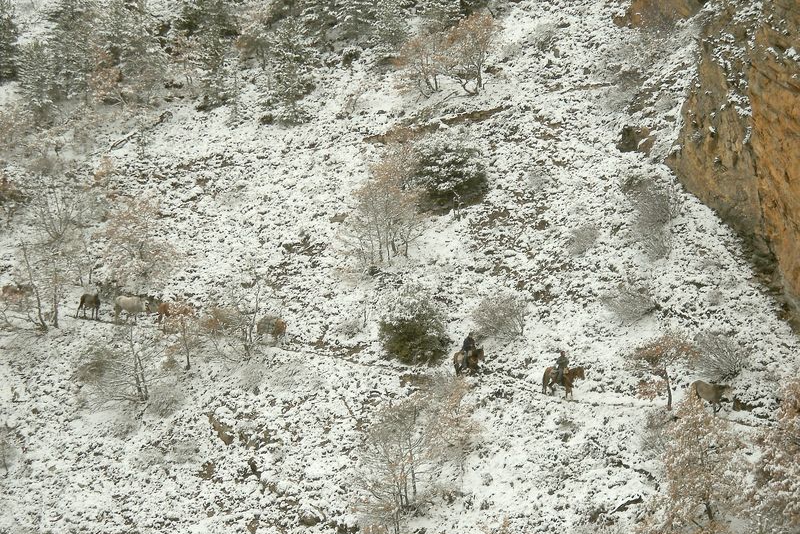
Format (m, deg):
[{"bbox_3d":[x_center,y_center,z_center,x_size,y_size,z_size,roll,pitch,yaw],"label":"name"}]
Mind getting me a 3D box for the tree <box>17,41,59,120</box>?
[{"bbox_3d":[-20.755,-10.678,131.000,2.400,4.400,2.400,0,6,0],"label":"tree"}]

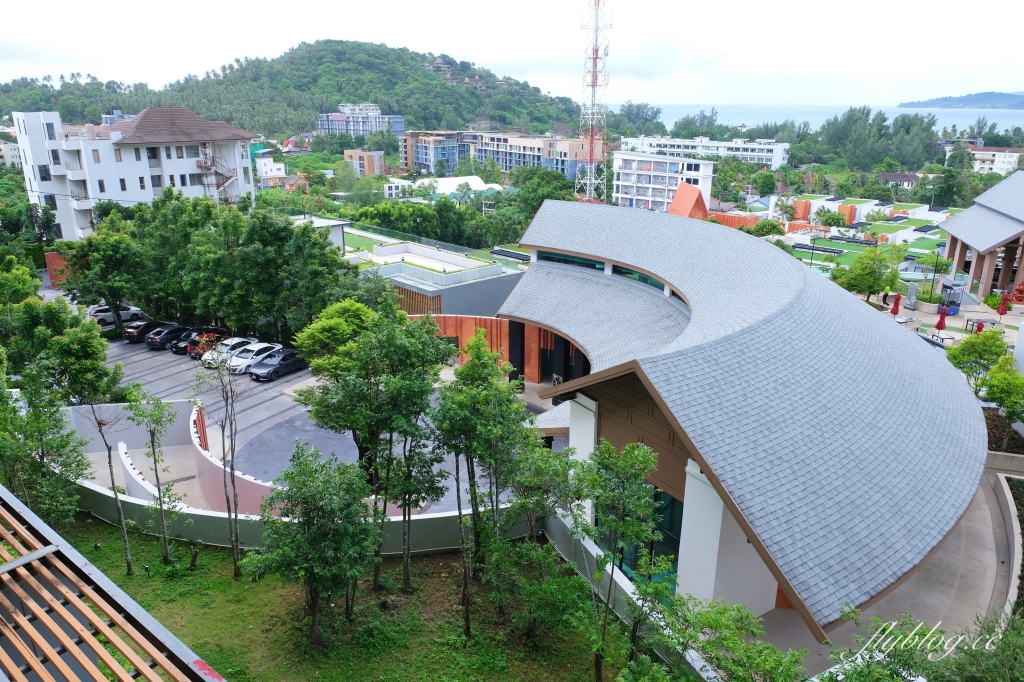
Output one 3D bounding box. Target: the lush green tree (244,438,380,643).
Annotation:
[{"bbox_3d":[-7.359,7.715,25.299,4.970,8.670,4.970,0,19,0],"label":"lush green tree"}]

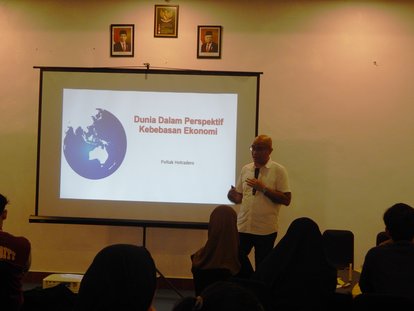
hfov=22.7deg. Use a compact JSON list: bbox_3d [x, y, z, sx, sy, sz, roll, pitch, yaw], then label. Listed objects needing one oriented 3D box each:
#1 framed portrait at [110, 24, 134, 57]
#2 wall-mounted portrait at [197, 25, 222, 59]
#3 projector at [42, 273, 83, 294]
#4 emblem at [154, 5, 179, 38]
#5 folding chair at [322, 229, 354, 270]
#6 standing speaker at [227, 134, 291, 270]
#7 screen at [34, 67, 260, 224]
[{"bbox_3d":[-0.907,-1.226,11.010,0.260,0.355,0.025,2,0,5],"label":"framed portrait"},{"bbox_3d":[0.025,-1.203,10.930,0.260,0.355,0.025,2,0,5],"label":"wall-mounted portrait"},{"bbox_3d":[-0.979,0.905,7.250,0.300,0.090,0.235,2,6,6],"label":"projector"},{"bbox_3d":[-0.435,-1.428,10.970,0.260,0.355,0.025,2,0,5],"label":"emblem"},{"bbox_3d":[1.176,1.054,9.200,0.430,0.810,0.480,2,0,0],"label":"folding chair"},{"bbox_3d":[0.424,0.619,8.550,0.530,1.640,0.420,2,0,26],"label":"standing speaker"},{"bbox_3d":[-0.600,-0.073,10.200,2.280,1.570,0.080,2,0,5],"label":"screen"}]

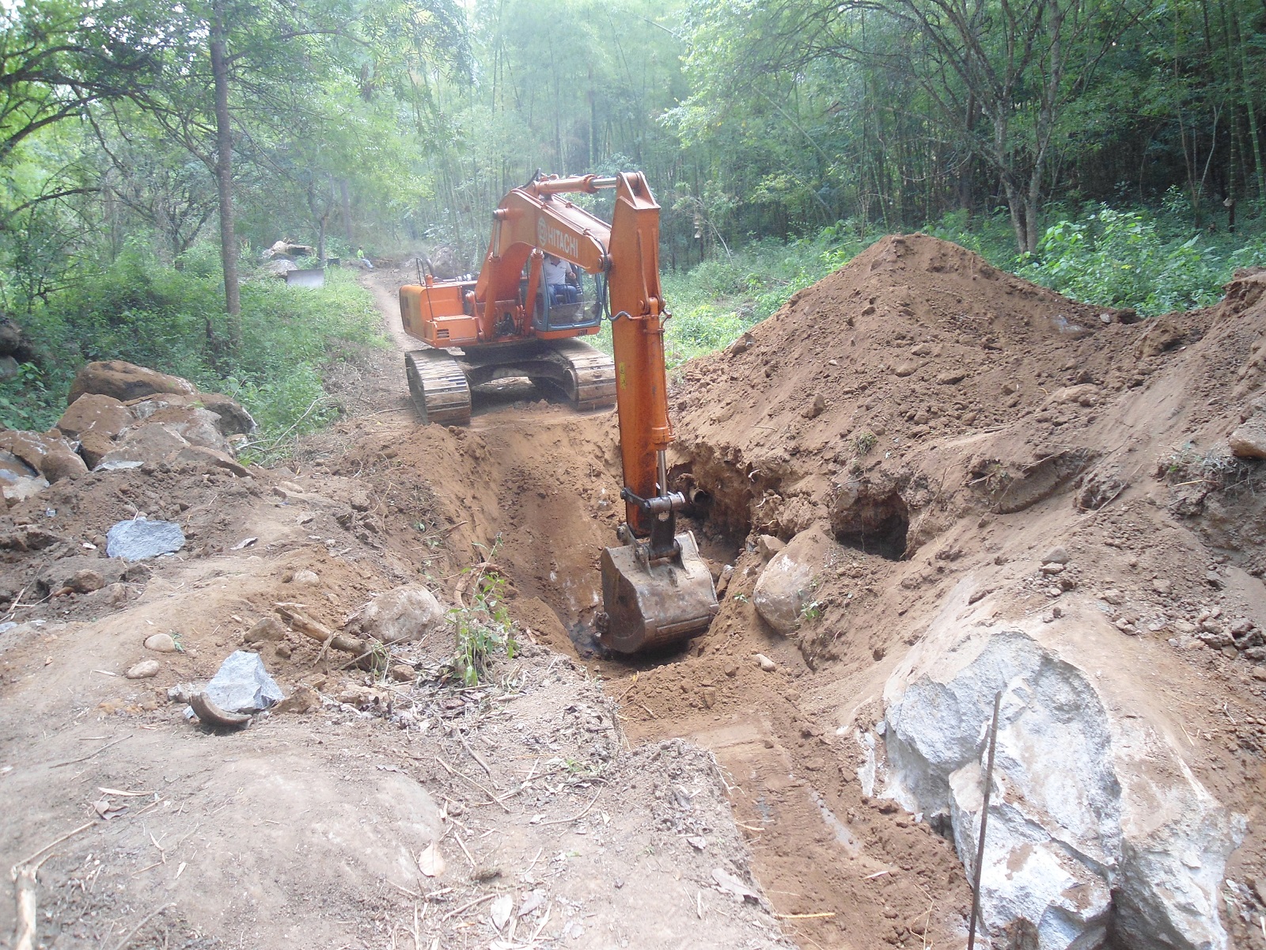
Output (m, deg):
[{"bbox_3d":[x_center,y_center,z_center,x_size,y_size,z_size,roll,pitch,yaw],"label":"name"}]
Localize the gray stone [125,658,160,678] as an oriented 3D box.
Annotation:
[{"bbox_3d":[-2.212,0.874,4.300,0.145,0.075,0.105,-10,17,-27],"label":"gray stone"}]

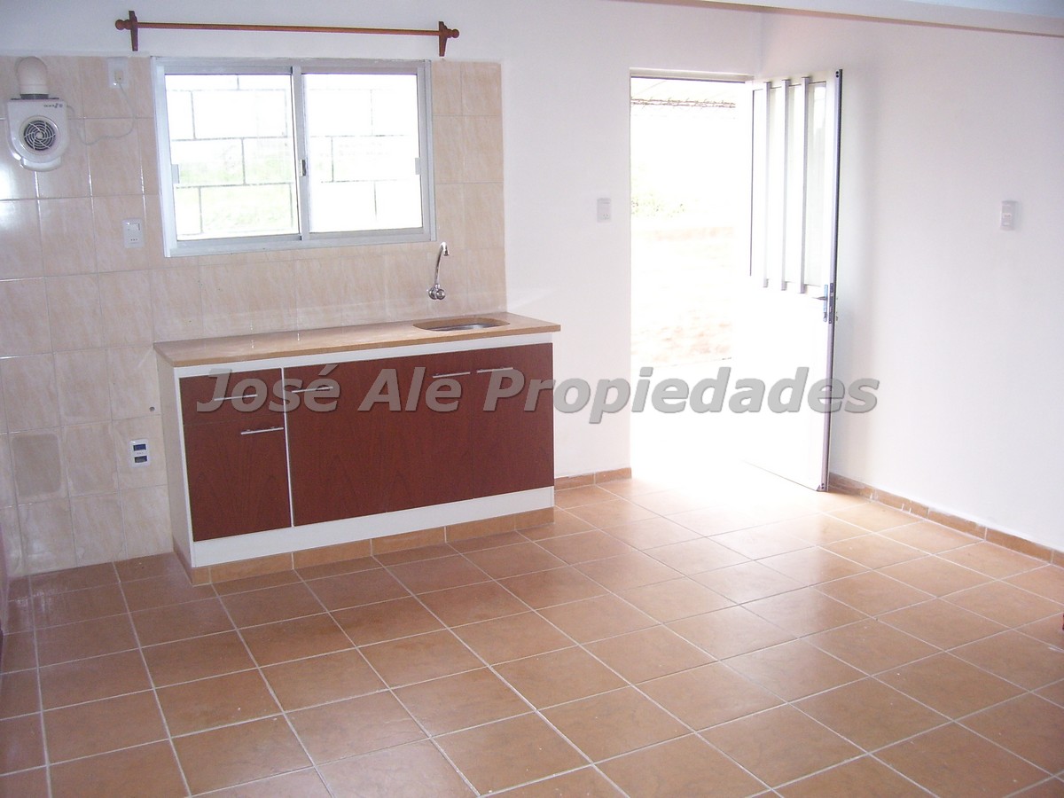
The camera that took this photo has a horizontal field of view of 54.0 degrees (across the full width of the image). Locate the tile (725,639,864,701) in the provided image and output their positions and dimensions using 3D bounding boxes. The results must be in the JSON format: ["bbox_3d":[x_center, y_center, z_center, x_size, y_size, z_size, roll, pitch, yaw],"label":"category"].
[{"bbox_3d":[0.824,0.853,3.286,0.327,0.010,0.327,-7,13,-25],"label":"tile"}]

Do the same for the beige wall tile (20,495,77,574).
[{"bbox_3d":[-1.961,0.561,4.236,0.200,0.300,0.010,-7,13,-26],"label":"beige wall tile"}]

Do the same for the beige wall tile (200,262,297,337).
[{"bbox_3d":[-1.190,-0.423,4.431,0.406,0.298,0.010,-7,13,-27],"label":"beige wall tile"}]

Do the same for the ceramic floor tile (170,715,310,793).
[{"bbox_3d":[-0.802,0.976,2.871,0.331,0.010,0.331,-7,13,-26],"label":"ceramic floor tile"}]

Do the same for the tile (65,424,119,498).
[{"bbox_3d":[-1.794,0.247,4.247,0.200,0.300,0.010,-7,13,-26],"label":"tile"}]

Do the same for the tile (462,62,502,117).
[{"bbox_3d":[-0.227,-1.400,4.731,0.200,0.236,0.010,-7,13,-26],"label":"tile"}]

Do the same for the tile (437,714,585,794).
[{"bbox_3d":[-0.059,0.972,2.870,0.331,0.010,0.331,-7,13,-26],"label":"tile"}]

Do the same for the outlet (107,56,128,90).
[{"bbox_3d":[-1.595,-1.257,4.035,0.072,0.113,0.018,-7,13,-26],"label":"outlet"}]

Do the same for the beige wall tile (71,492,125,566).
[{"bbox_3d":[-1.790,0.544,4.315,0.200,0.300,0.008,-7,13,-26],"label":"beige wall tile"}]

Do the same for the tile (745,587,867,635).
[{"bbox_3d":[0.985,0.770,3.746,0.329,0.010,0.329,-7,13,-26],"label":"tile"}]

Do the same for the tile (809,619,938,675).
[{"bbox_3d":[1.135,0.826,3.458,0.329,0.010,0.329,-7,13,-26],"label":"tile"}]

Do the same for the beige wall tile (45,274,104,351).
[{"bbox_3d":[-1.805,-0.341,4.131,0.200,0.300,0.008,-7,13,-26],"label":"beige wall tile"}]

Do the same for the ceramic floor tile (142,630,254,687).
[{"bbox_3d":[-1.102,0.860,3.451,0.330,0.010,0.330,-7,13,-26],"label":"ceramic floor tile"}]

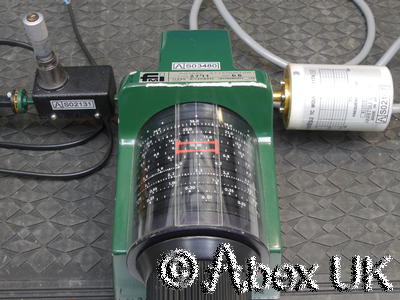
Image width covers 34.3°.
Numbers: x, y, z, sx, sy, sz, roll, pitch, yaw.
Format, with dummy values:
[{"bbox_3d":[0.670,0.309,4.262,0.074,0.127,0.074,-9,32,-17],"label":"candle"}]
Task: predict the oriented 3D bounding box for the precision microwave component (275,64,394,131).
[{"bbox_3d":[0.104,-0.042,0.520,0.089,0.052,0.052,1,54,0],"label":"precision microwave component"}]

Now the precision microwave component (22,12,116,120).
[{"bbox_3d":[-0.100,-0.065,0.494,0.059,0.093,0.029,-1,54,0],"label":"precision microwave component"}]

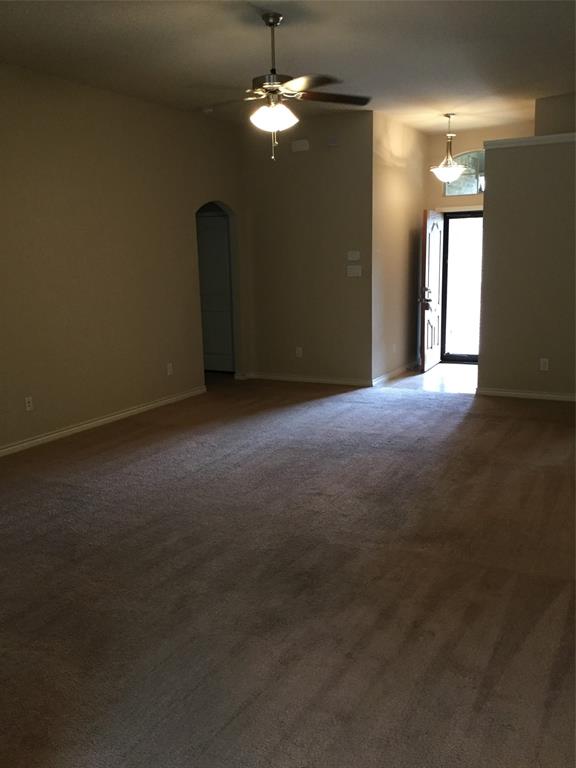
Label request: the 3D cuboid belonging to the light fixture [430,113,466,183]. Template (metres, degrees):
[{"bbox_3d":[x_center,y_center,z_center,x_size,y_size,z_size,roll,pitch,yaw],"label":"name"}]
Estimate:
[{"bbox_3d":[1.852,-2.708,7.908,0.410,0.740,0.410,5,12,29],"label":"light fixture"}]

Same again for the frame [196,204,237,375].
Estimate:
[{"bbox_3d":[-0.941,-1.152,9.029,0.660,2.030,0.045,5,12,29],"label":"frame"}]

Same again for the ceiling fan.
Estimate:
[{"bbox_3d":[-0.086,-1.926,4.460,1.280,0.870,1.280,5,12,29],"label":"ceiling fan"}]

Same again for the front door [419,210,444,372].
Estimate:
[{"bbox_3d":[1.912,-1.223,9.073,0.050,2.030,0.914,4,12,25],"label":"front door"}]

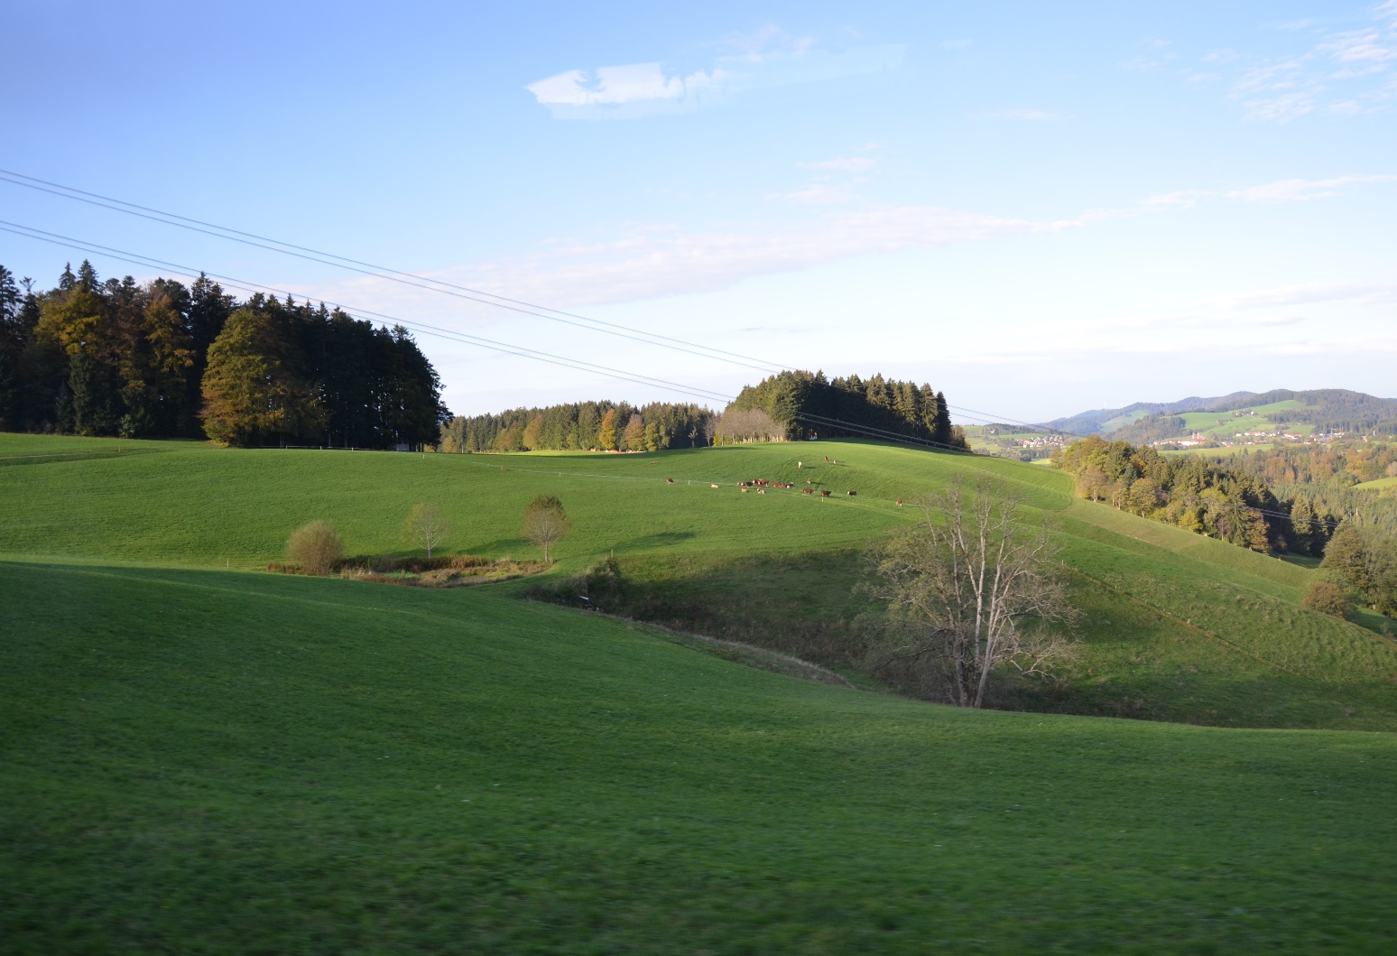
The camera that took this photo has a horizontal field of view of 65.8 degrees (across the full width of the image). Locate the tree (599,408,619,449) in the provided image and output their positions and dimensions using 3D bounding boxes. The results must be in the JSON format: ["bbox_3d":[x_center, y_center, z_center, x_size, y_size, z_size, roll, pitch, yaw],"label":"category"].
[{"bbox_3d":[-34.970,-18.870,420.000,7.230,17.110,7.230,0,1,0],"label":"tree"}]

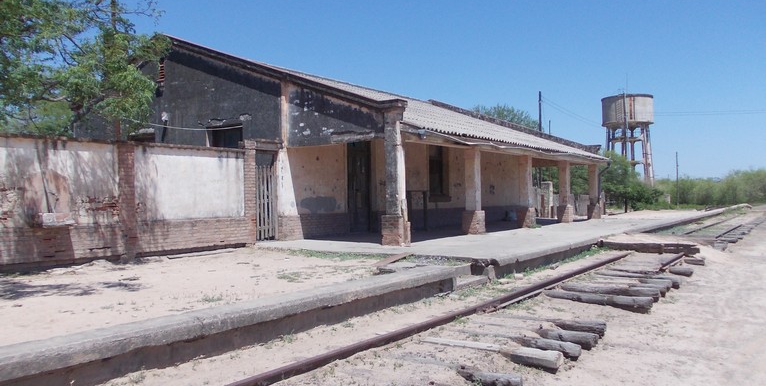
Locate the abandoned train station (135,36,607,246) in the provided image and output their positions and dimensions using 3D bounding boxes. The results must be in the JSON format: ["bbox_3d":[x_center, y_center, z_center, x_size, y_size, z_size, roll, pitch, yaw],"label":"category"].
[{"bbox_3d":[-0.491,-1.842,24.709,14.248,6.323,16.689,-1,-1,35],"label":"abandoned train station"}]

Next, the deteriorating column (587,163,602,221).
[{"bbox_3d":[9.366,-0.022,27.542,0.509,2.423,0.509,-1,-1,35],"label":"deteriorating column"}]

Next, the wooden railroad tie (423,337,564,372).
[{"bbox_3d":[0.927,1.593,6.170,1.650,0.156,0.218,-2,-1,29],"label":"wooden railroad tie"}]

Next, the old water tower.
[{"bbox_3d":[31.804,-5.503,80.080,6.240,14.664,6.240,-1,-1,35],"label":"old water tower"}]

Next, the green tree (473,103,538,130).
[{"bbox_3d":[8.850,-2.196,43.680,6.240,7.696,6.760,-1,-1,35],"label":"green tree"}]

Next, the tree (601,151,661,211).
[{"bbox_3d":[18.807,-0.855,47.840,4.992,4.680,5.408,-1,-1,35],"label":"tree"}]

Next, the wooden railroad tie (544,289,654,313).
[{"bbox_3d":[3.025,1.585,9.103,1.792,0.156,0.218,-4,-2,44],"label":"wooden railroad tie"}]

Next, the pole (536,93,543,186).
[{"bbox_3d":[10.049,-2.503,39.520,0.208,8.060,0.208,-1,-1,35],"label":"pole"}]

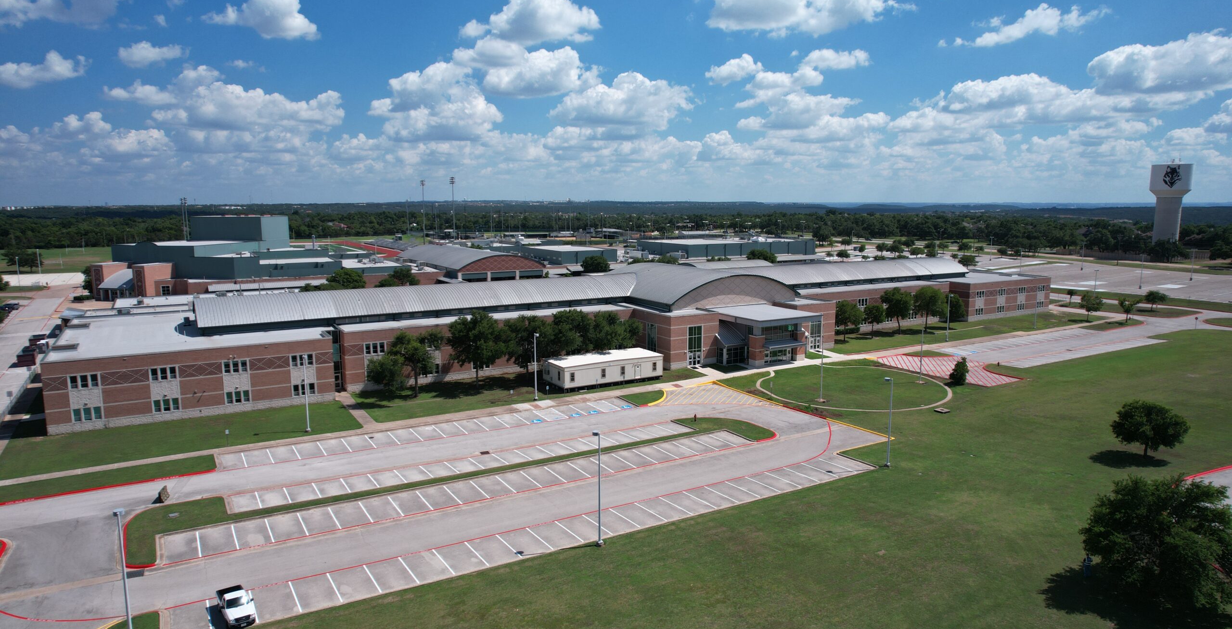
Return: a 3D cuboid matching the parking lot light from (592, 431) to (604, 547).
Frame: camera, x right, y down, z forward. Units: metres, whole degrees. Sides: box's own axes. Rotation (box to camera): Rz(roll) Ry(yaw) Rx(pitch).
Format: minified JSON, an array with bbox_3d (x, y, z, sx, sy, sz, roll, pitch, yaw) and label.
[{"bbox_3d":[-1.450,14.330,61.820,0.620,9.500,1.200,-5,10,-30],"label":"parking lot light"}]

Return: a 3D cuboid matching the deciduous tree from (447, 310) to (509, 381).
[{"bbox_3d":[-21.720,5.410,117.540,9.600,12.000,9.600,-2,8,-11],"label":"deciduous tree"}]

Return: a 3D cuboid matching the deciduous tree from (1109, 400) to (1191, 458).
[{"bbox_3d":[59.520,12.850,83.840,7.300,6.200,7.300,6,10,36],"label":"deciduous tree"}]

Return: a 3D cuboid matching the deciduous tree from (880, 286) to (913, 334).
[{"bbox_3d":[61.580,-0.730,164.380,6.600,10.300,6.600,3,9,20],"label":"deciduous tree"}]

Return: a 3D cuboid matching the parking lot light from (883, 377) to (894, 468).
[{"bbox_3d":[28.970,11.590,80.320,0.620,9.500,1.200,-5,10,-30],"label":"parking lot light"}]

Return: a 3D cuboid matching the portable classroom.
[{"bbox_3d":[-1.880,8.900,123.090,18.290,3.800,7.300,-5,10,-30],"label":"portable classroom"}]

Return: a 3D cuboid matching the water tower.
[{"bbox_3d":[263.790,-51.200,359.750,16.000,40.900,16.000,6,10,36],"label":"water tower"}]

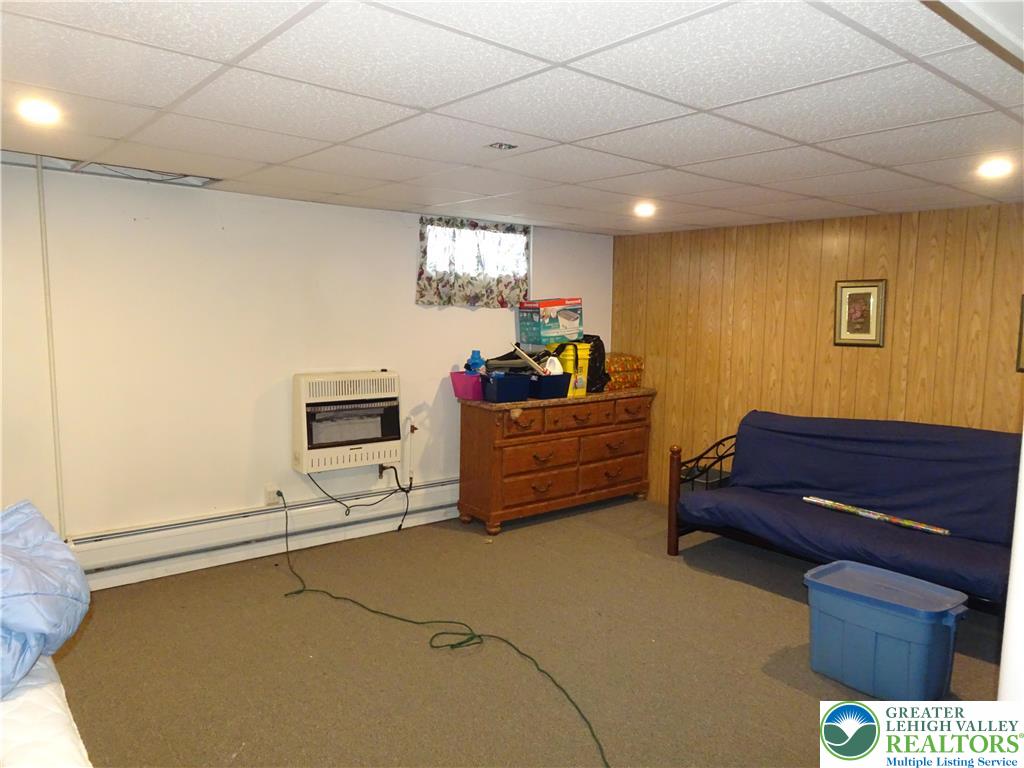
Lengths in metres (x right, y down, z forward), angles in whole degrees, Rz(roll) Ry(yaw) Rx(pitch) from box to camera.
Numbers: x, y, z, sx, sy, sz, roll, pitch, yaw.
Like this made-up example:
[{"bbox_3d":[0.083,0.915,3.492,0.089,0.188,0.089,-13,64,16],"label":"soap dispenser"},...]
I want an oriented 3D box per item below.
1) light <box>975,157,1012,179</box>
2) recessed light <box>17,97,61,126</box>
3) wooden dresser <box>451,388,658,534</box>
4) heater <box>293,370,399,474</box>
[{"bbox_3d":[1.953,-0.879,2.874,0.145,0.030,0.145,-4,8,-39],"label":"light"},{"bbox_3d":[-1.577,-0.911,2.365,0.145,0.030,0.145,-4,8,-39],"label":"recessed light"},{"bbox_3d":[0.363,0.520,5.383,1.610,0.912,0.465,-4,8,-39],"label":"wooden dresser"},{"bbox_3d":[-1.031,0.220,4.488,0.657,0.601,0.176,-4,8,-39],"label":"heater"}]

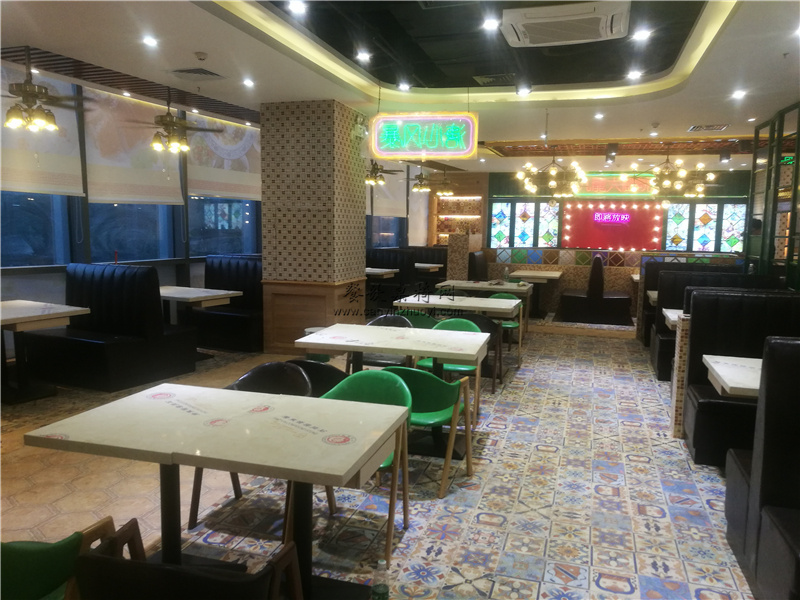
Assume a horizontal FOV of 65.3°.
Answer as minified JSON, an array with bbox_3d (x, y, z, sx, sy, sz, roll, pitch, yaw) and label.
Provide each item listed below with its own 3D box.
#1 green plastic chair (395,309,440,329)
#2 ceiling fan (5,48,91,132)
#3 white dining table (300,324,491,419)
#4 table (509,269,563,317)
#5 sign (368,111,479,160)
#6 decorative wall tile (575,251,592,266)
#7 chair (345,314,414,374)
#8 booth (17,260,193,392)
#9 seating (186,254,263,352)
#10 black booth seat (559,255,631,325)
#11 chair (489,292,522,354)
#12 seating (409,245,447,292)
[{"bbox_3d":[0.153,0.432,6.045,0.530,0.770,0.510,3,7,23],"label":"green plastic chair"},{"bbox_3d":[-3.170,-1.807,5.333,1.250,0.720,1.250,3,7,22],"label":"ceiling fan"},{"bbox_3d":[-0.019,0.637,4.399,1.206,0.754,0.784,3,7,16],"label":"white dining table"},{"bbox_3d":[2.240,-0.078,10.266,0.770,0.740,1.200,3,7,17],"label":"table"},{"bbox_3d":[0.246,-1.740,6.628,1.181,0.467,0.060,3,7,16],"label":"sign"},{"bbox_3d":[3.117,-0.701,10.589,0.265,0.250,0.020,3,7,17],"label":"decorative wall tile"},{"bbox_3d":[-0.160,0.529,5.142,0.530,0.770,0.510,3,7,17],"label":"chair"},{"bbox_3d":[-2.880,0.204,6.245,1.060,1.130,1.020,3,7,22],"label":"booth"},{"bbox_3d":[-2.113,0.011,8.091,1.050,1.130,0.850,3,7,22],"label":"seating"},{"bbox_3d":[3.183,-0.226,10.175,1.130,1.070,1.170,3,7,17],"label":"black booth seat"},{"bbox_3d":[1.185,0.335,7.217,0.520,0.770,0.560,3,7,17],"label":"chair"},{"bbox_3d":[0.640,-0.657,14.530,1.050,1.120,0.780,3,7,22],"label":"seating"}]

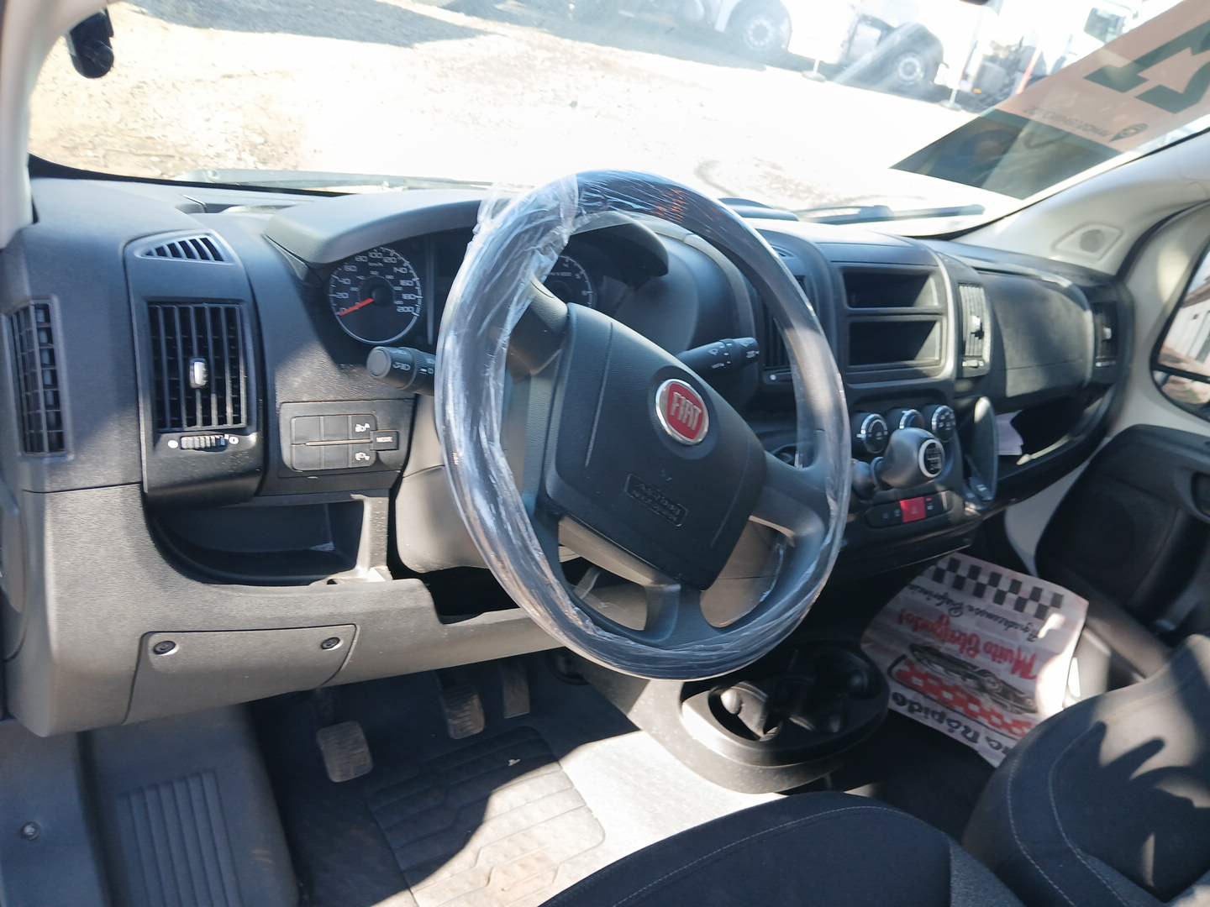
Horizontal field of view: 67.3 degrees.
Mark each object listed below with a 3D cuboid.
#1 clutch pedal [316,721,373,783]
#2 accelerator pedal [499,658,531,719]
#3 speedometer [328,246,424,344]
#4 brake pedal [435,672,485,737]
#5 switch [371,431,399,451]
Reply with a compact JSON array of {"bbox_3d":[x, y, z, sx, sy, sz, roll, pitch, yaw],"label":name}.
[{"bbox_3d":[-0.299,0.343,1.037,0.050,0.025,0.060,-8,69,-38],"label":"clutch pedal"},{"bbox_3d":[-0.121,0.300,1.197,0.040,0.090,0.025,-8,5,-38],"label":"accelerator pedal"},{"bbox_3d":[-0.217,-0.148,0.848,0.094,0.092,0.025,-8,15,-38],"label":"speedometer"},{"bbox_3d":[-0.180,0.316,1.118,0.051,0.025,0.066,-8,77,-38],"label":"brake pedal"},{"bbox_3d":[-0.197,-0.012,0.808,0.027,0.018,0.010,-8,17,-38],"label":"switch"}]

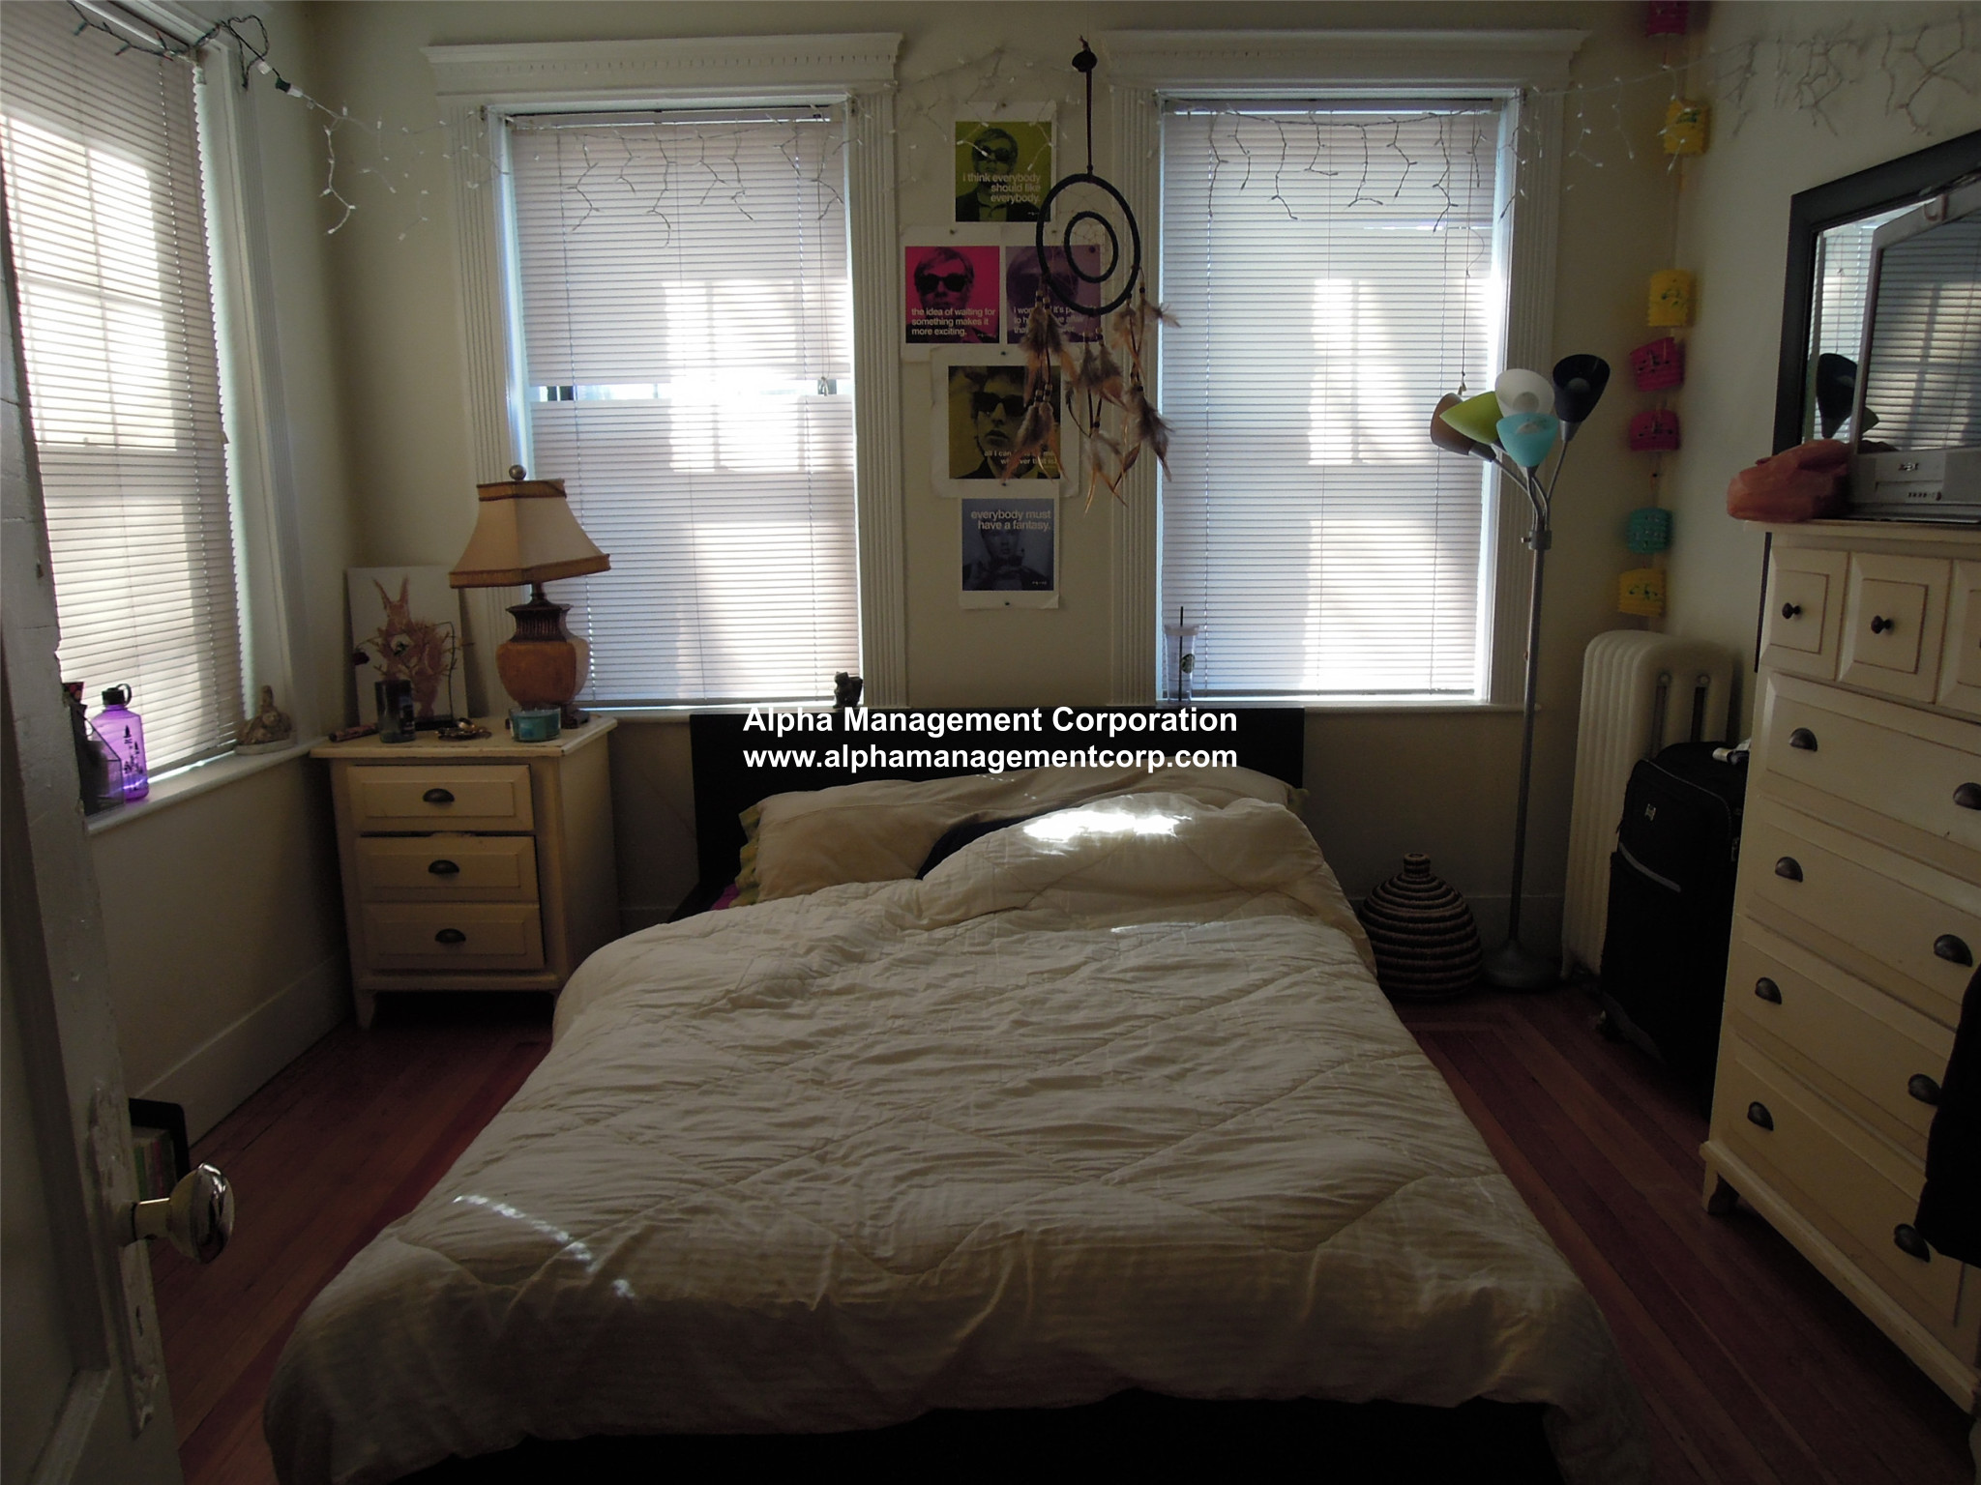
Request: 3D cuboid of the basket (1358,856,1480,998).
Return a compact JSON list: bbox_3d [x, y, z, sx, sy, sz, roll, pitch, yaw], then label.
[{"bbox_3d":[1.141,0.482,3.689,0.370,0.369,0.370,-1,10,0],"label":"basket"}]

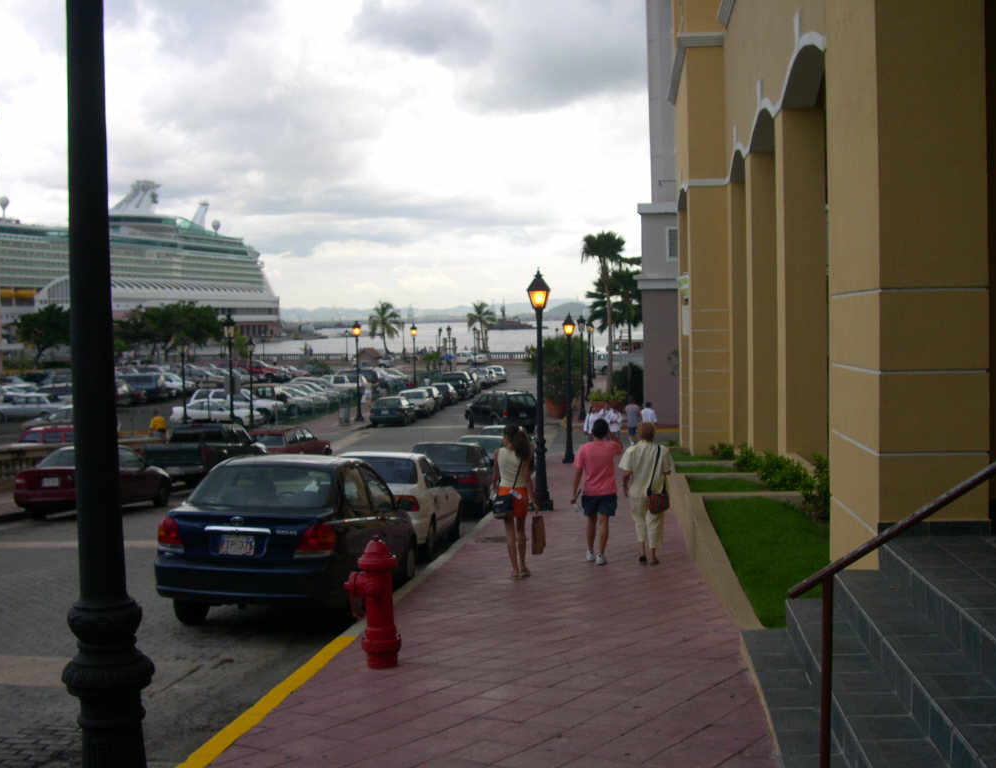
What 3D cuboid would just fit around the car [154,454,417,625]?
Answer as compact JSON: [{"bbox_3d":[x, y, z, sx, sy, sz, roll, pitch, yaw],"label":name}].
[{"bbox_3d":[-1.940,1.425,11.320,1.680,1.500,4.180,1,0,6],"label":"car"}]

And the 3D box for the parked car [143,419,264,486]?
[{"bbox_3d":[-7.626,1.874,29.676,1.740,1.630,4.850,-2,-1,6],"label":"parked car"}]

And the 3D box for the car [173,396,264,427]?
[{"bbox_3d":[-13.974,1.435,56.000,4.450,1.300,1.700,-1,3,9],"label":"car"}]

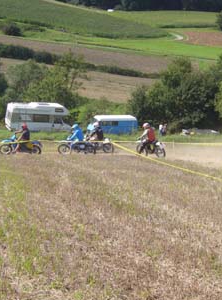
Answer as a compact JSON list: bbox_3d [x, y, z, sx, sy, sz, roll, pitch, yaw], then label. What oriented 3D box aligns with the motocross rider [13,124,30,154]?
[{"bbox_3d":[-4.477,-0.597,29.000,0.850,1.500,0.600,0,3,0],"label":"motocross rider"}]

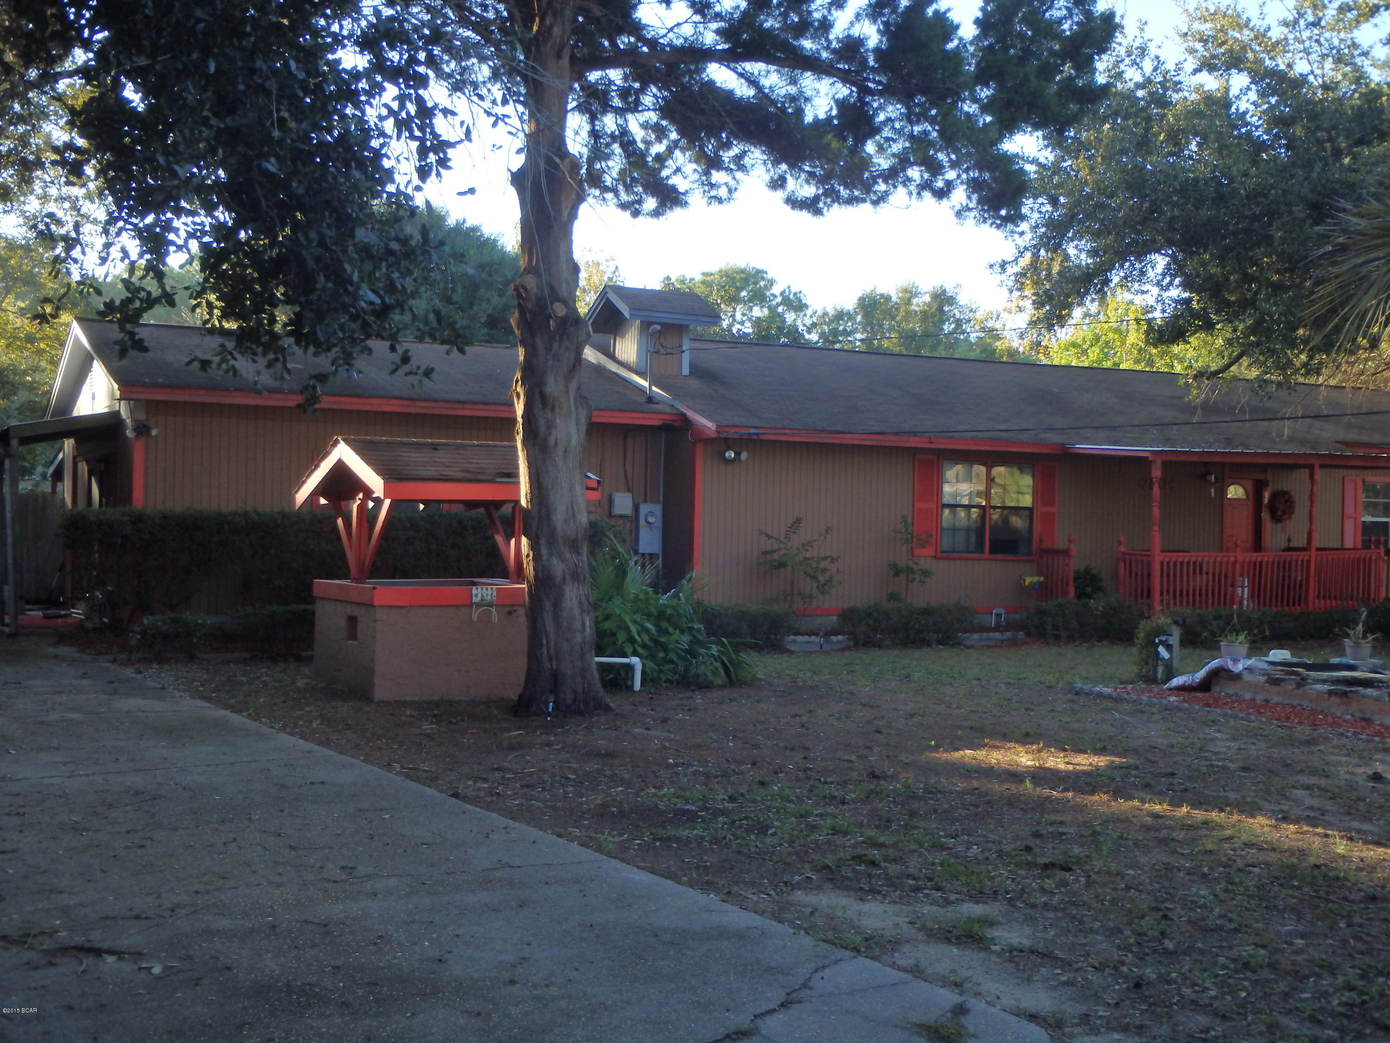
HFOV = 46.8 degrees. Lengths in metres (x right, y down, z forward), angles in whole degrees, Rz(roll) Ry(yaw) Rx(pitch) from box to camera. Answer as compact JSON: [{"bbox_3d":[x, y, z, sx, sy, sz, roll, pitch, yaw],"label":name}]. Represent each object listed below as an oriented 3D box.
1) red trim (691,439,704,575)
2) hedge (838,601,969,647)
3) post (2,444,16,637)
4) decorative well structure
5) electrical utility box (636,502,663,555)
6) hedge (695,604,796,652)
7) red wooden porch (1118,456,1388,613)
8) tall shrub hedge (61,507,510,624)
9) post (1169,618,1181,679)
[{"bbox_3d":[0.031,0.035,20.397,0.117,2.147,0.090,1,0,-28],"label":"red trim"},{"bbox_3d":[2.718,1.334,21.015,1.721,0.572,0.850,1,0,-28],"label":"hedge"},{"bbox_3d":[-7.564,0.186,17.800,0.100,2.166,0.100,1,0,-28],"label":"post"},{"bbox_3d":[-2.227,0.373,14.110,1.880,2.150,2.300,1,0,-30],"label":"decorative well structure"},{"bbox_3d":[-0.610,0.091,21.044,0.335,0.652,0.150,1,0,-28],"label":"electrical utility box"},{"bbox_3d":[0.562,1.280,19.881,1.263,0.554,0.850,1,0,-28],"label":"hedge"},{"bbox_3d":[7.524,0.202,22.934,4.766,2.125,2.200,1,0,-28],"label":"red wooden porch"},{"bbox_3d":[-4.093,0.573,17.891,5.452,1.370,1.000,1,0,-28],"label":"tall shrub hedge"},{"bbox_3d":[5.104,1.358,17.100,0.092,0.624,0.092,1,0,-28],"label":"post"}]

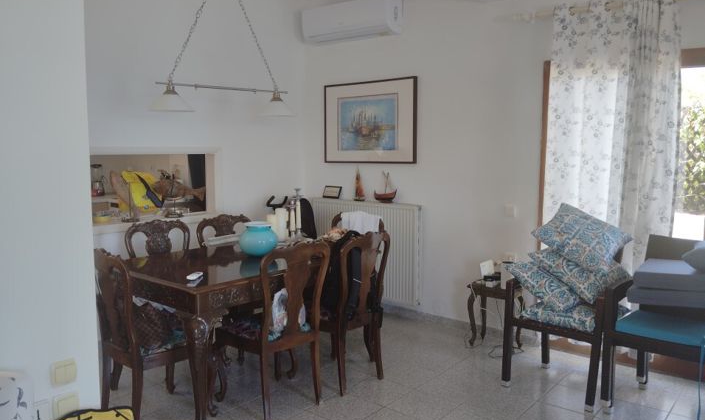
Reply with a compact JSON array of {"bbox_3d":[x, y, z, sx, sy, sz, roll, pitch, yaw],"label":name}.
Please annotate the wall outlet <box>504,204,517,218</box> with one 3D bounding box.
[{"bbox_3d":[1.242,0.005,4.496,0.085,0.100,0.020,5,8,39],"label":"wall outlet"}]

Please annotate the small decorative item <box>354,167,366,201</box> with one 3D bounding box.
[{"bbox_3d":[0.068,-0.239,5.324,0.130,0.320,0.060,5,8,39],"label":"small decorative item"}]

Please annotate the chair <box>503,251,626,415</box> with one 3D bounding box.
[{"bbox_3d":[1.378,0.694,3.652,0.590,0.890,0.580,6,9,44],"label":"chair"}]

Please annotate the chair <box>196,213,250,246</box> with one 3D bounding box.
[{"bbox_3d":[-0.801,0.555,4.282,0.550,1.010,0.500,6,9,44],"label":"chair"}]

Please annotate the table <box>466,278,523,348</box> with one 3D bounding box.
[{"bbox_3d":[1.081,0.824,4.342,0.360,0.470,0.310,5,8,39],"label":"table"}]

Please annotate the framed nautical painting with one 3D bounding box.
[{"bbox_3d":[0.144,-0.830,5.447,1.090,0.780,0.035,5,7,39],"label":"framed nautical painting"}]

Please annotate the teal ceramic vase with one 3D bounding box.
[{"bbox_3d":[-0.652,0.198,3.960,0.275,0.210,0.275,0,6,0],"label":"teal ceramic vase"}]

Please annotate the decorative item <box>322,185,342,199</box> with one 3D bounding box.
[{"bbox_3d":[-0.179,-0.169,5.717,0.210,0.125,0.020,5,-14,39],"label":"decorative item"}]

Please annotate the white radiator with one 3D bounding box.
[{"bbox_3d":[0.098,0.368,5.520,1.280,0.900,0.110,5,7,39],"label":"white radiator"}]

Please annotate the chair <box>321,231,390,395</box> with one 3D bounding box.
[{"bbox_3d":[-0.098,0.621,3.780,0.560,1.010,0.520,5,8,41],"label":"chair"}]

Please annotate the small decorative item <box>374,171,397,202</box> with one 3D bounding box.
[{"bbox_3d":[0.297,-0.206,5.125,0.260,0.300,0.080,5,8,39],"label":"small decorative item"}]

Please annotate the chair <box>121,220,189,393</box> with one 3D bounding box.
[{"bbox_3d":[-1.201,0.593,3.939,0.550,1.010,0.500,6,9,42],"label":"chair"}]

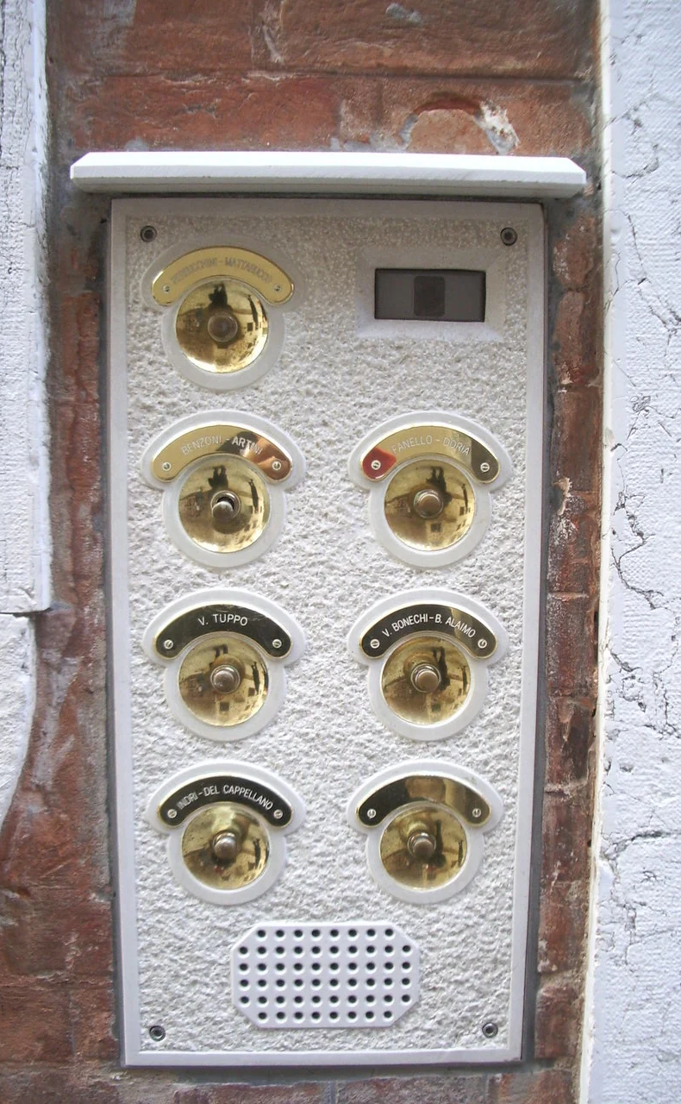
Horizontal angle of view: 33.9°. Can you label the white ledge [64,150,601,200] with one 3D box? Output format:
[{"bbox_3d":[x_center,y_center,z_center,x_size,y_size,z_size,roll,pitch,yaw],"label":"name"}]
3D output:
[{"bbox_3d":[-0.006,-0.226,0.663,0.298,0.021,0.036,0,6,-2],"label":"white ledge"}]

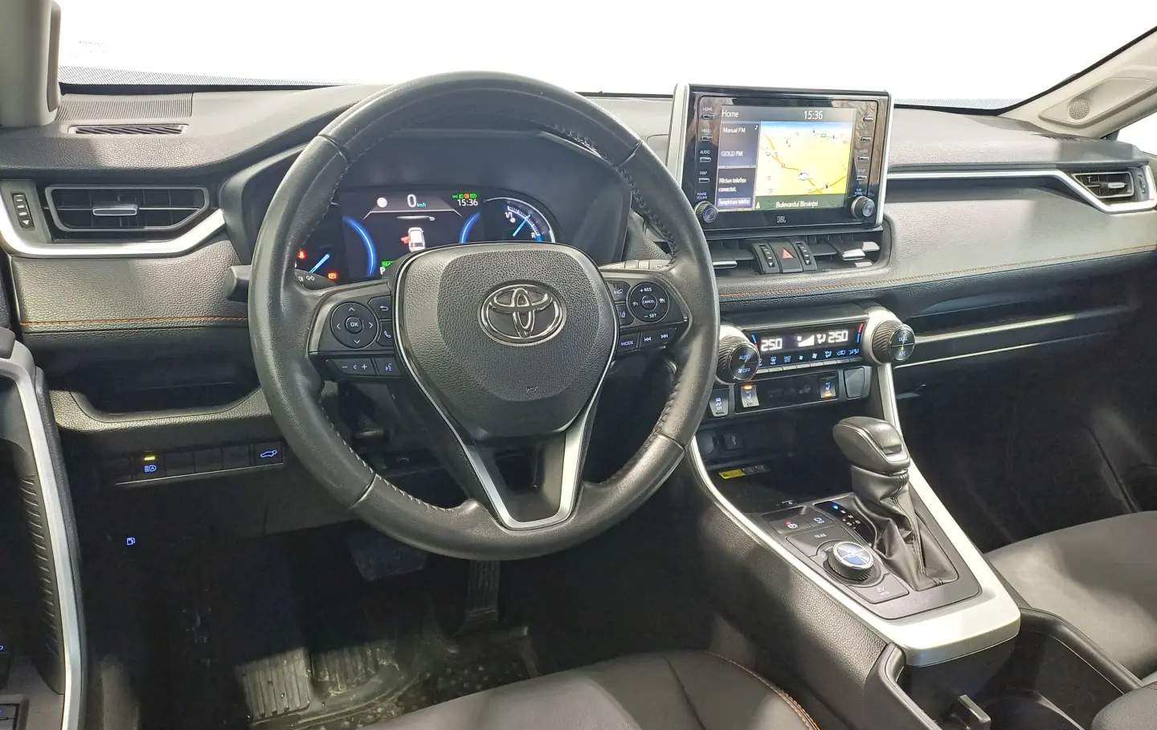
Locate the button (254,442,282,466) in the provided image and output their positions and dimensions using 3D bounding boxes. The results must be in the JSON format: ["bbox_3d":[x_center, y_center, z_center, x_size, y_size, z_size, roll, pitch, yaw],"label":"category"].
[{"bbox_3d":[-0.274,0.079,0.738,0.024,0.021,0.008,-6,20,-24],"label":"button"}]

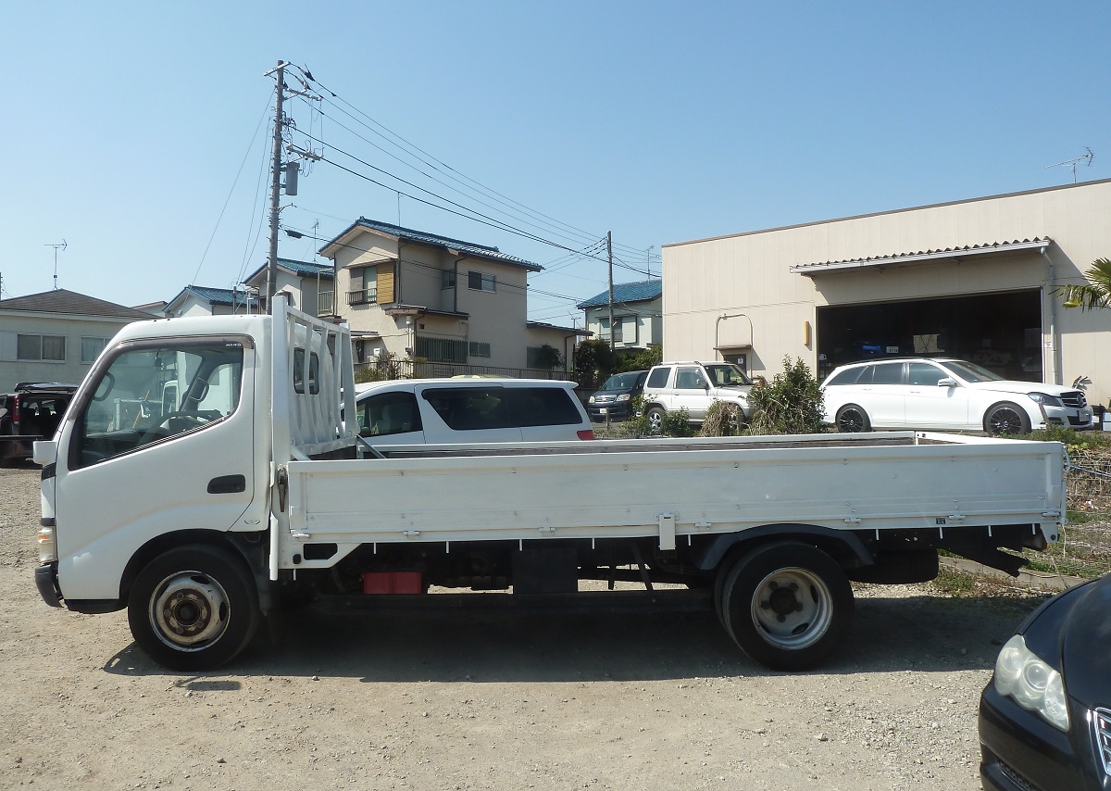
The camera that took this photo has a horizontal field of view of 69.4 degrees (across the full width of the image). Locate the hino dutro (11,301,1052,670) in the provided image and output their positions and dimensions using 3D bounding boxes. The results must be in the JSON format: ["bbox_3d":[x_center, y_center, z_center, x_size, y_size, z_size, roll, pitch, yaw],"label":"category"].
[{"bbox_3d":[-0.090,0.515,5.517,6.100,2.150,1.930,0,-2,-1],"label":"hino dutro"}]

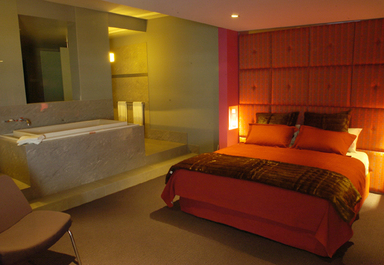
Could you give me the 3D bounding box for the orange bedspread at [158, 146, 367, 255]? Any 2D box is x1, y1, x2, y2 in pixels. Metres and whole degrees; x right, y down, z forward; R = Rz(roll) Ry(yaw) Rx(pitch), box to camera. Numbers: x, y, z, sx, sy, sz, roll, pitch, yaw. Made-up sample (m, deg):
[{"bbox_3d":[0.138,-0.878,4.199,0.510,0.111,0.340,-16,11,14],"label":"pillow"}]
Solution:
[{"bbox_3d":[1.100,0.653,3.708,1.940,0.600,1.900,6,12,36],"label":"orange bedspread"}]

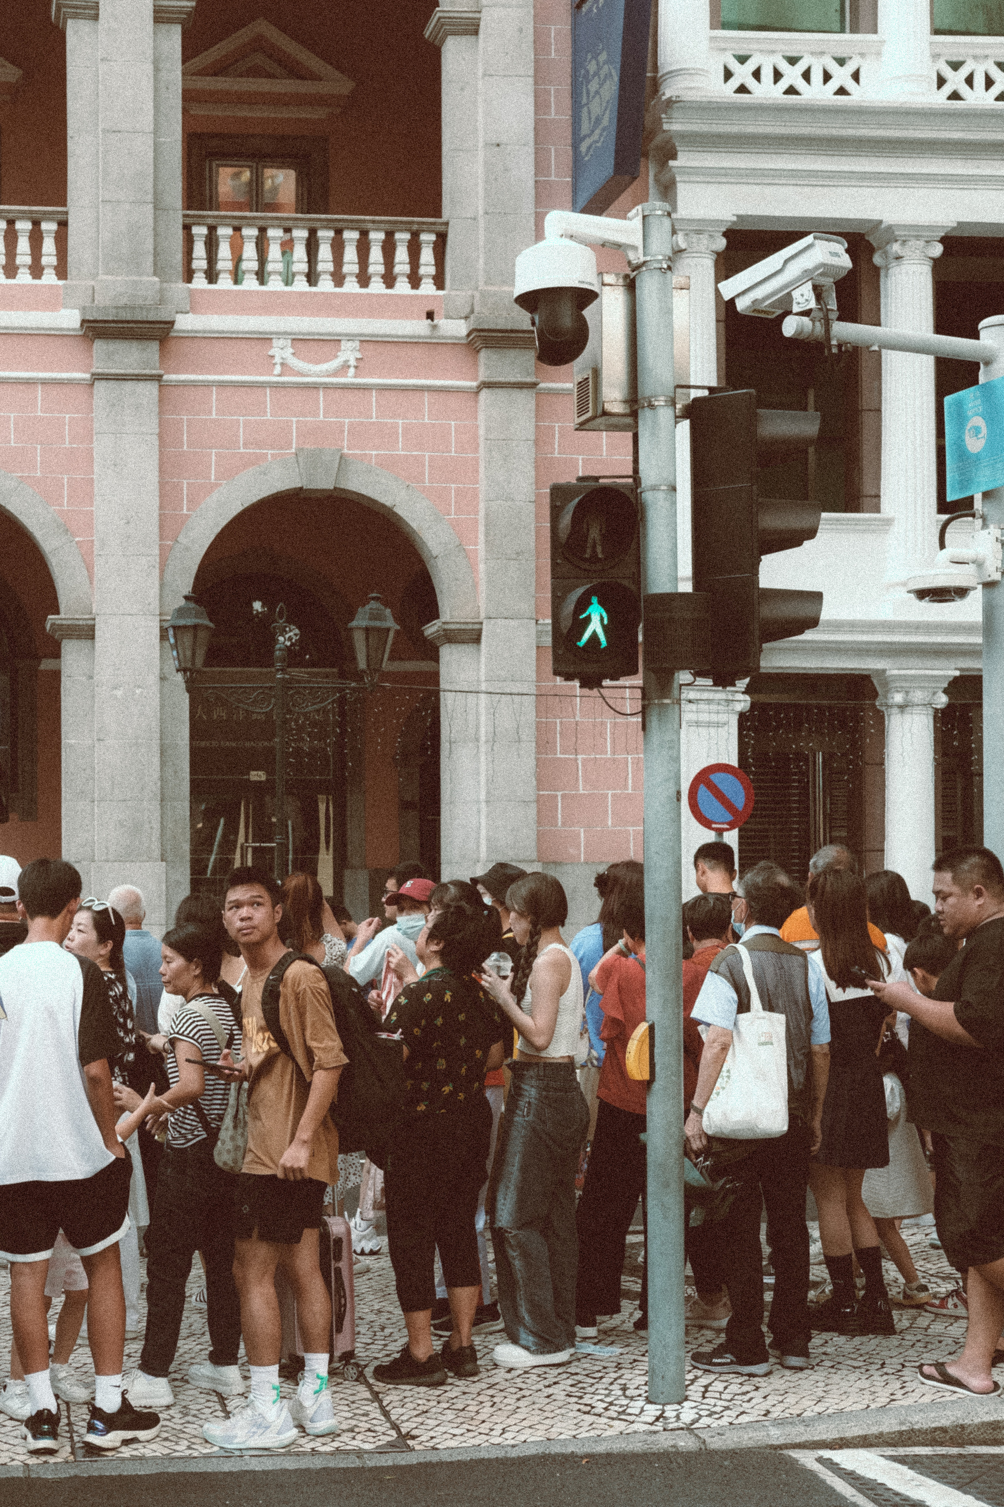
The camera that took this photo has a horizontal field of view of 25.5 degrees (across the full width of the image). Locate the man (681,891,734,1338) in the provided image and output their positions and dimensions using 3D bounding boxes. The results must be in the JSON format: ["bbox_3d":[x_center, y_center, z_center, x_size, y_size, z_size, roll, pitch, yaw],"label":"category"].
[{"bbox_3d":[0.744,1.309,8.150,0.470,1.590,0.360,1,-2,-30],"label":"man"}]

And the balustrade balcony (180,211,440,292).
[{"bbox_3d":[-1.781,-4.765,21.100,2.500,0.720,0.250,0,-3,-6],"label":"balustrade balcony"}]

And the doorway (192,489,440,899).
[{"bbox_3d":[-1.773,0.262,21.000,2.420,5.500,0.500,0,-3,-6],"label":"doorway"}]

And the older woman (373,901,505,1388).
[{"bbox_3d":[-0.204,1.295,7.380,0.450,1.580,0.380,2,-3,-45],"label":"older woman"}]

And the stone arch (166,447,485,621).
[{"bbox_3d":[-1.991,-2.370,24.200,3.440,1.850,0.550,0,-2,-7],"label":"stone arch"}]

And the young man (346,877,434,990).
[{"bbox_3d":[-0.388,1.303,8.600,0.580,1.650,0.450,-1,-2,30],"label":"young man"}]

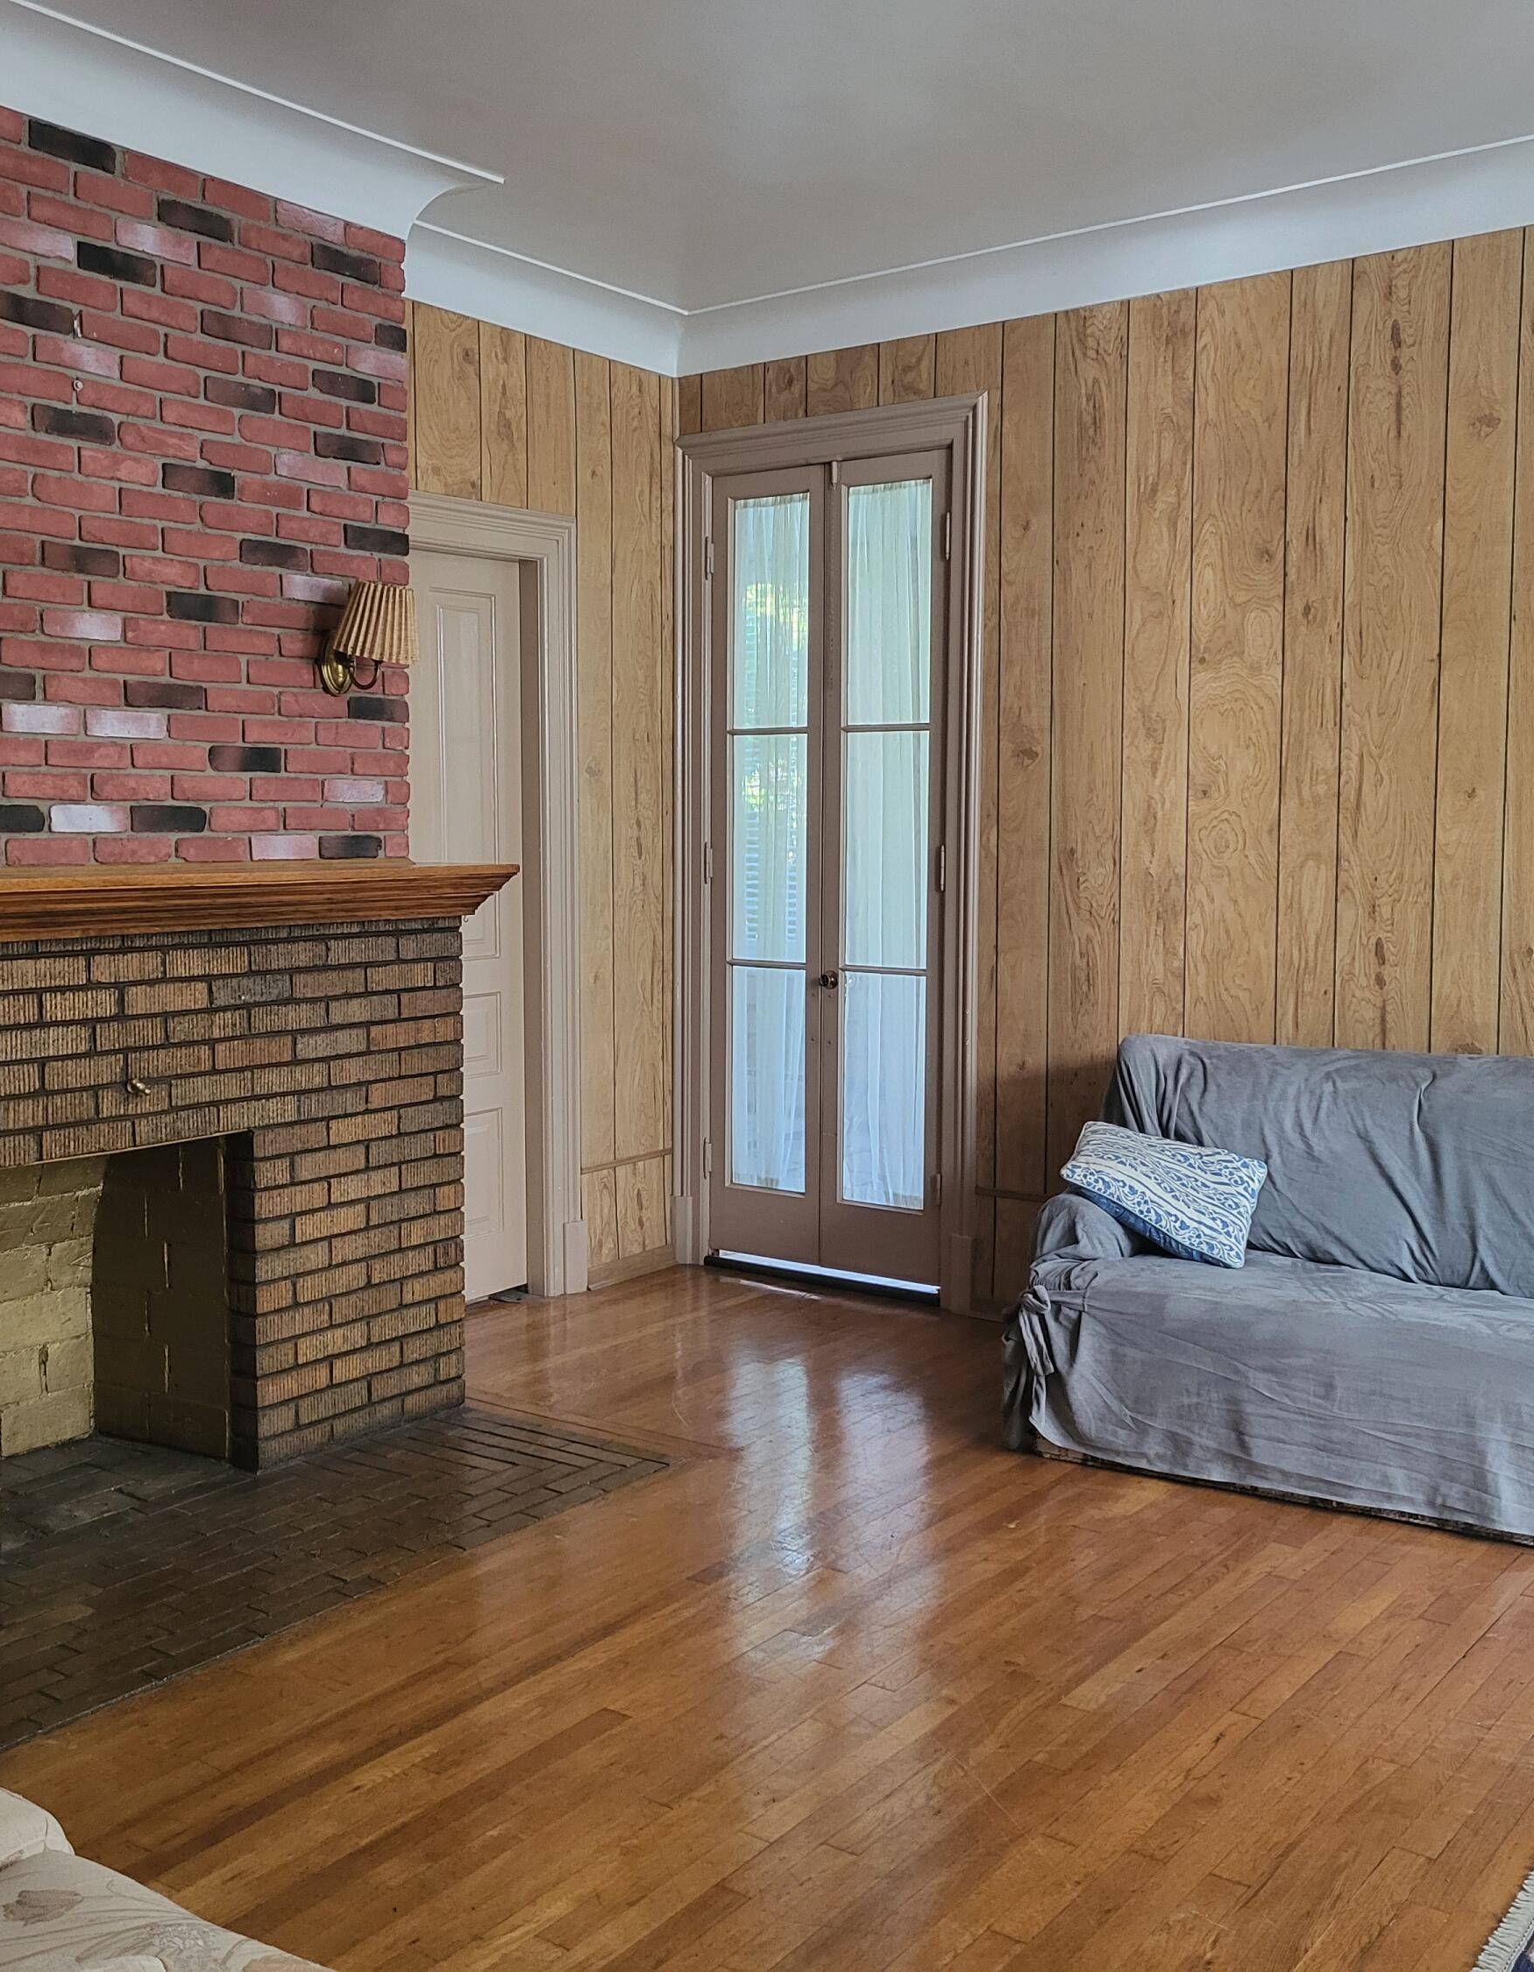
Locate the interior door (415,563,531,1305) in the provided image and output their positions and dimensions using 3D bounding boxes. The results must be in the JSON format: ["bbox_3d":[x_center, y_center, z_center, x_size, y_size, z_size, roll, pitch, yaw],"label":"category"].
[{"bbox_3d":[-0.954,-0.143,5.443,0.045,2.125,0.800,3,6,35],"label":"interior door"}]

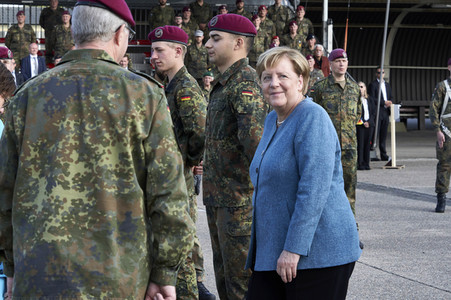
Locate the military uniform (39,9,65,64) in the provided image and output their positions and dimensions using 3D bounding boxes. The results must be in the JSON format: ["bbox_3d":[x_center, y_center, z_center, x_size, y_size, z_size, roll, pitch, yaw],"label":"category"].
[{"bbox_3d":[-3.474,-2.160,17.755,0.540,1.420,0.320,-1,4,-8],"label":"military uniform"}]

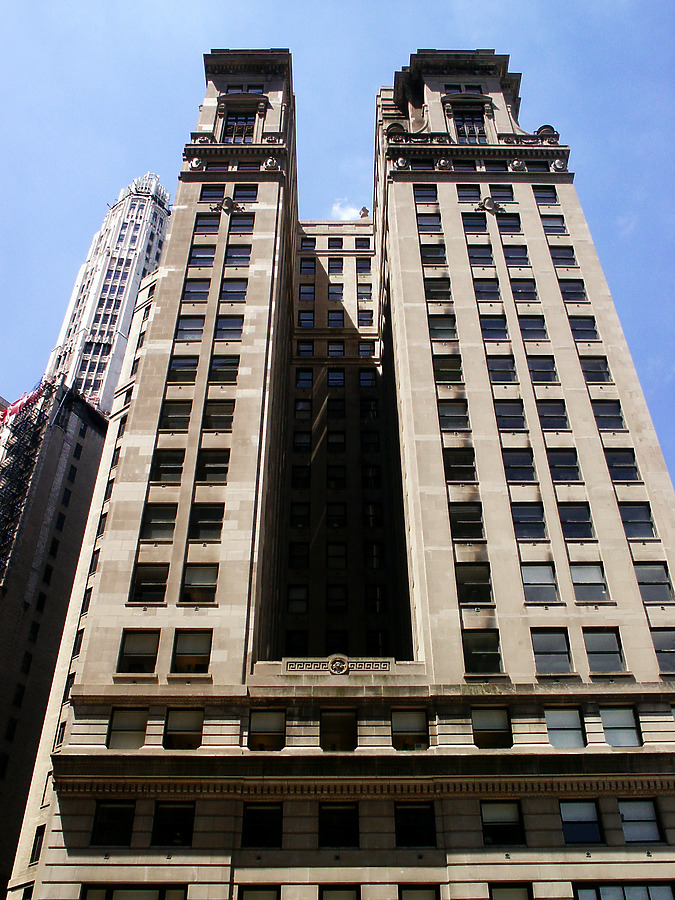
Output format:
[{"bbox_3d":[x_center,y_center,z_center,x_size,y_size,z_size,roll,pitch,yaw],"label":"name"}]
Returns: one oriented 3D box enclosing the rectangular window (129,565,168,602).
[{"bbox_3d":[-8.690,6.171,42.063,1.580,2.200,0.250,0,-42,0],"label":"rectangular window"}]

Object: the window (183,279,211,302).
[{"bbox_3d":[-8.415,-9.497,54.376,1.576,2.089,0.200,0,-42,0],"label":"window"}]

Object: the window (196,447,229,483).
[{"bbox_3d":[-6.207,0.832,45.128,1.654,2.139,0.200,0,-42,0],"label":"window"}]

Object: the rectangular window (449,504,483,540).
[{"bbox_3d":[6.277,3.477,44.065,1.621,2.201,0.200,0,-42,0],"label":"rectangular window"}]

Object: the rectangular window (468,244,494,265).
[{"bbox_3d":[8.810,-11.795,55.644,1.499,2.064,0.250,0,-42,0],"label":"rectangular window"}]

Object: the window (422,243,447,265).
[{"bbox_3d":[6.205,-12.539,58.506,1.603,2.131,0.200,0,-42,0],"label":"window"}]

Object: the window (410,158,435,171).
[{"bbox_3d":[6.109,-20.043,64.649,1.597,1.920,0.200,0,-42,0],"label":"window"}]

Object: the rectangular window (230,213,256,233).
[{"bbox_3d":[-6.489,-15.378,61.514,1.580,2.200,0.250,0,-42,0],"label":"rectangular window"}]

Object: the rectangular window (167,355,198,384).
[{"bbox_3d":[-8.440,-4.404,50.218,1.492,2.109,0.200,0,-42,0],"label":"rectangular window"}]

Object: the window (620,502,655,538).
[{"bbox_3d":[14.697,3.454,44.582,1.580,2.200,0.250,0,-42,0],"label":"window"}]

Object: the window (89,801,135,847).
[{"bbox_3d":[-8.299,13.851,33.749,1.472,1.698,0.200,0,-42,0],"label":"window"}]

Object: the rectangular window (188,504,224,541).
[{"bbox_3d":[-6.280,3.478,44.008,1.621,2.201,0.200,0,-42,0],"label":"rectangular window"}]

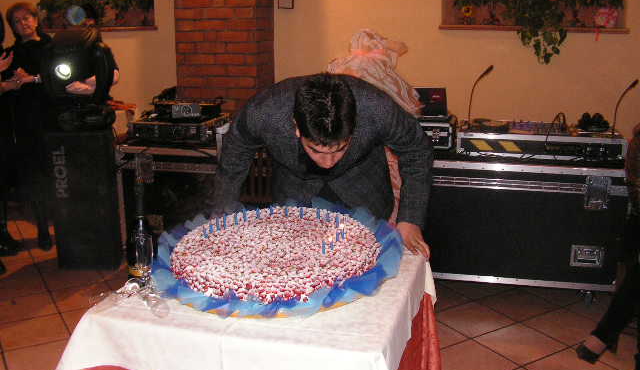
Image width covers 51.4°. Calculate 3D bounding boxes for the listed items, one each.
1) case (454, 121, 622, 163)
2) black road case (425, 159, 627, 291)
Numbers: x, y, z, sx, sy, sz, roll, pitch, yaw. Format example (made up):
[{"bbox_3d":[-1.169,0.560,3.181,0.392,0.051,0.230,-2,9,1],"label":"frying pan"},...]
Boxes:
[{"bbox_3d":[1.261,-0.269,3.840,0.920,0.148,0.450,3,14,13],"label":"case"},{"bbox_3d":[1.063,0.180,3.816,1.160,0.750,0.630,3,14,13],"label":"black road case"}]

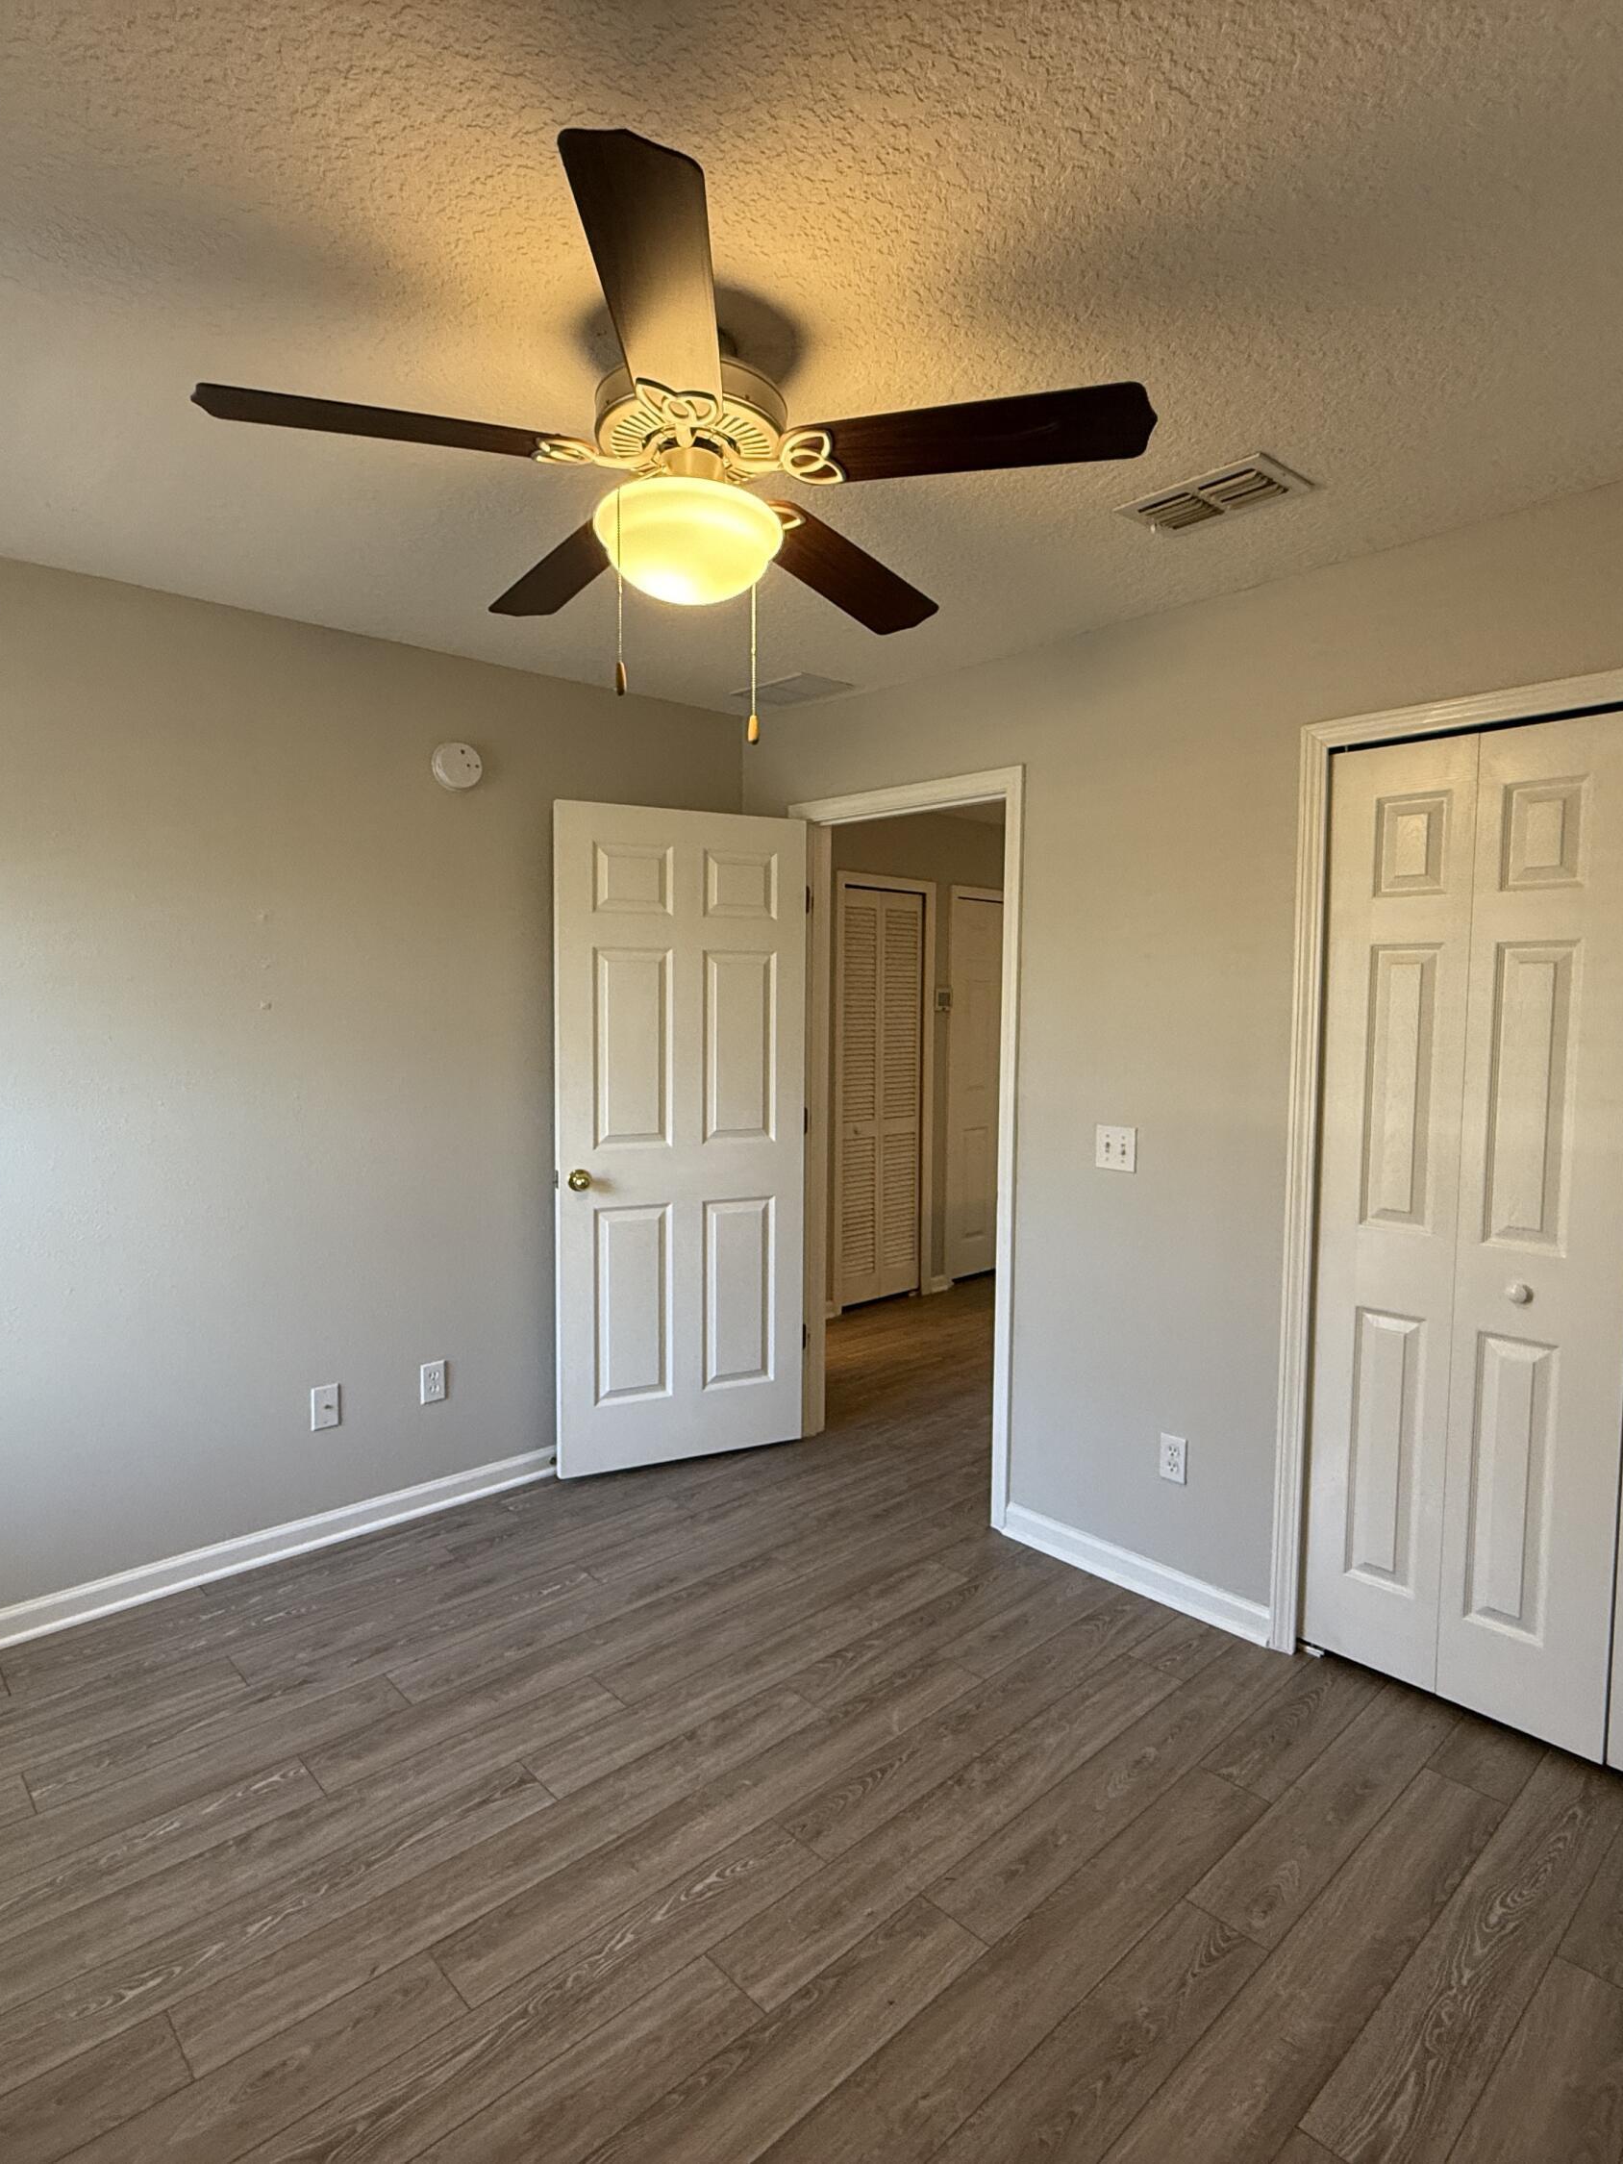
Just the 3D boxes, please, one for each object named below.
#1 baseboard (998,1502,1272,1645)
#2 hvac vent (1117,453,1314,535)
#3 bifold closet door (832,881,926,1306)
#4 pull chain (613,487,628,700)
[{"bbox_3d":[0.809,1.241,2.978,0.020,0.095,0.756,-4,5,-43],"label":"baseboard"},{"bbox_3d":[0.752,-1.093,2.196,0.197,0.018,0.305,-4,5,-43],"label":"hvac vent"},{"bbox_3d":[0.324,0.076,5.715,0.600,1.990,0.037,-4,5,-43],"label":"bifold closet door"},{"bbox_3d":[-0.259,-0.663,1.587,0.014,0.275,0.014,-4,5,-43],"label":"pull chain"}]

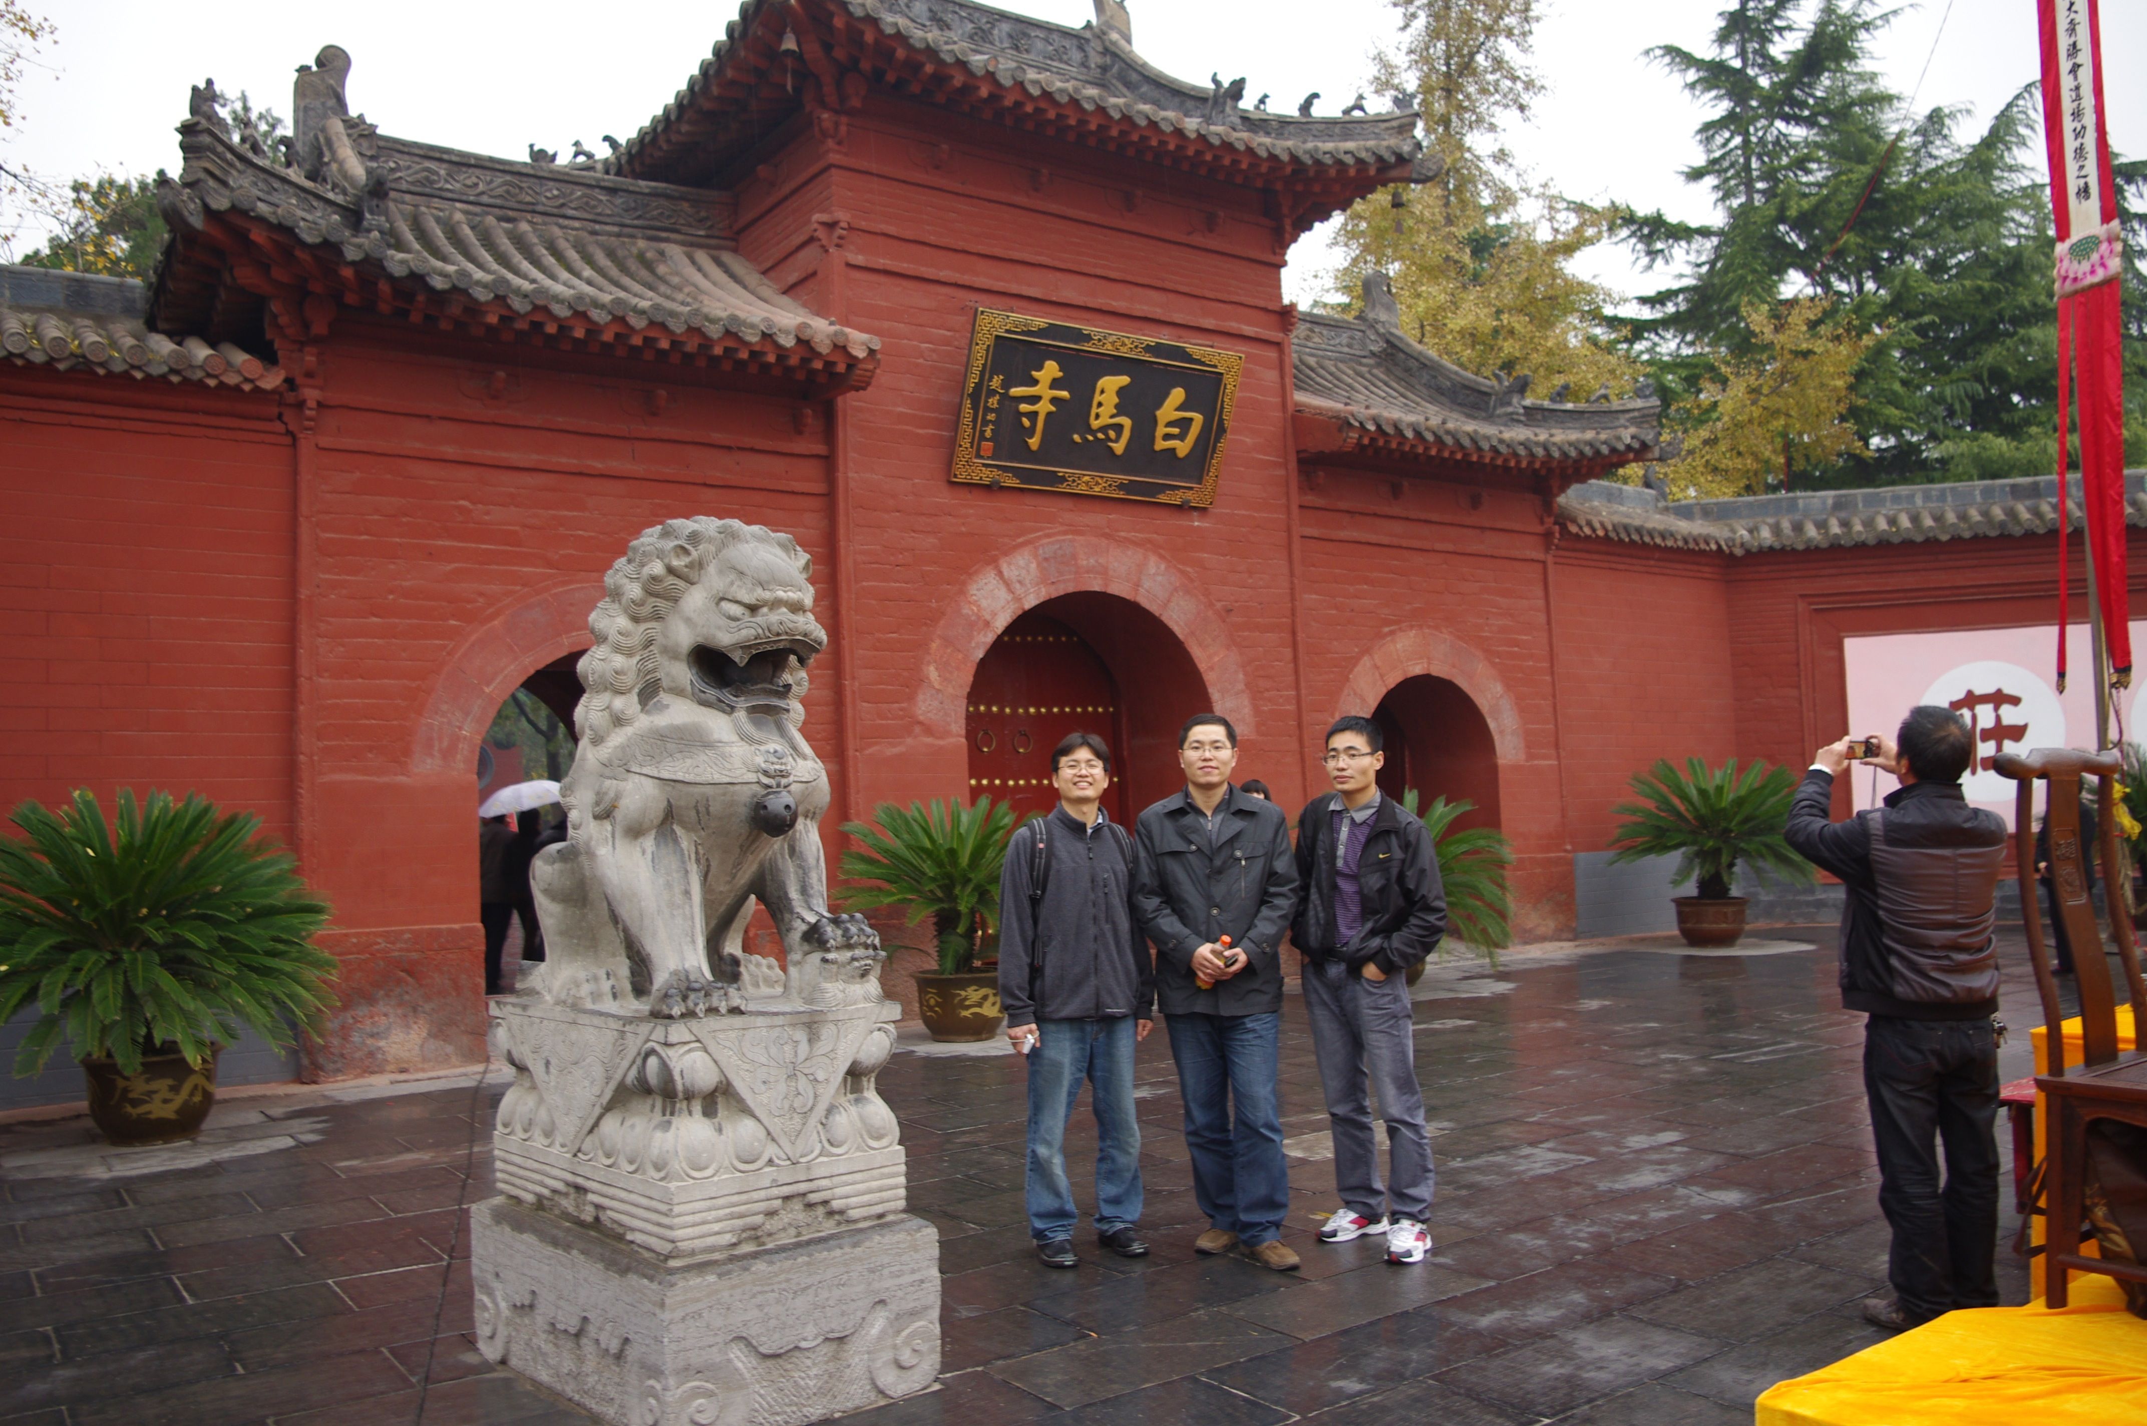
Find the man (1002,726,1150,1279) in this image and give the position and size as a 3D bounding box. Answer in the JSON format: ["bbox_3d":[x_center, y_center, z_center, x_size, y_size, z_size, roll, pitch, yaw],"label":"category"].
[{"bbox_3d":[0.008,0.924,5.352,0.500,1.715,0.380,-2,-4,-3],"label":"man"}]

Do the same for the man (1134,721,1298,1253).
[{"bbox_3d":[0.465,0.884,5.259,0.540,1.750,0.360,-2,-4,3],"label":"man"}]

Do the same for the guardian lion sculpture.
[{"bbox_3d":[-1.044,0.133,4.392,0.640,1.310,0.960,1,-5,-41],"label":"guardian lion sculpture"}]

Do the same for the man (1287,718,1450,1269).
[{"bbox_3d":[0.940,0.879,5.281,0.500,1.730,0.360,-4,-4,29],"label":"man"}]

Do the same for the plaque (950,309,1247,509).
[{"bbox_3d":[0.219,-2.342,12.637,2.500,1.270,0.120,1,18,-34],"label":"plaque"}]

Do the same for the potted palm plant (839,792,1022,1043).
[{"bbox_3d":[-0.764,1.369,10.865,1.600,1.620,1.600,-2,-4,0],"label":"potted palm plant"}]

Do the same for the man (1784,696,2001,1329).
[{"bbox_3d":[2.309,0.809,4.581,0.570,1.680,0.540,-2,-4,-3],"label":"man"}]

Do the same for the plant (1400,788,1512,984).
[{"bbox_3d":[2.553,1.384,13.109,1.750,1.620,1.750,1,-5,-34],"label":"plant"}]

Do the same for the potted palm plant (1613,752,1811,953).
[{"bbox_3d":[5.956,1.331,15.343,1.950,1.760,1.950,1,-5,-34],"label":"potted palm plant"}]

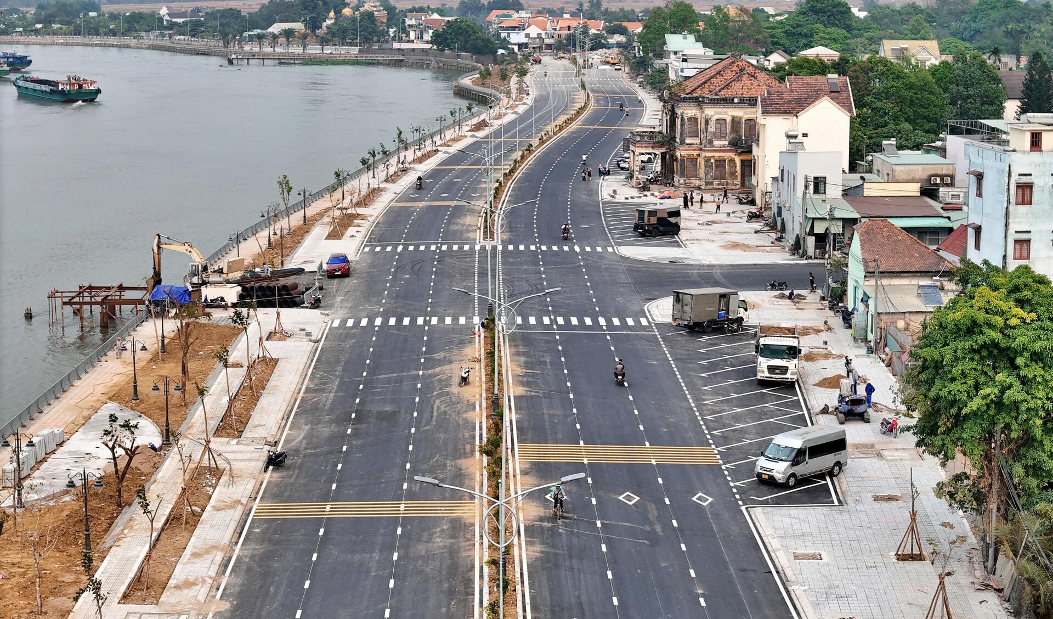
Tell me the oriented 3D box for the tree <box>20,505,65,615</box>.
[{"bbox_3d":[-19.348,10.083,85.172,1.800,4.300,1.800,0,9,0],"label":"tree"}]

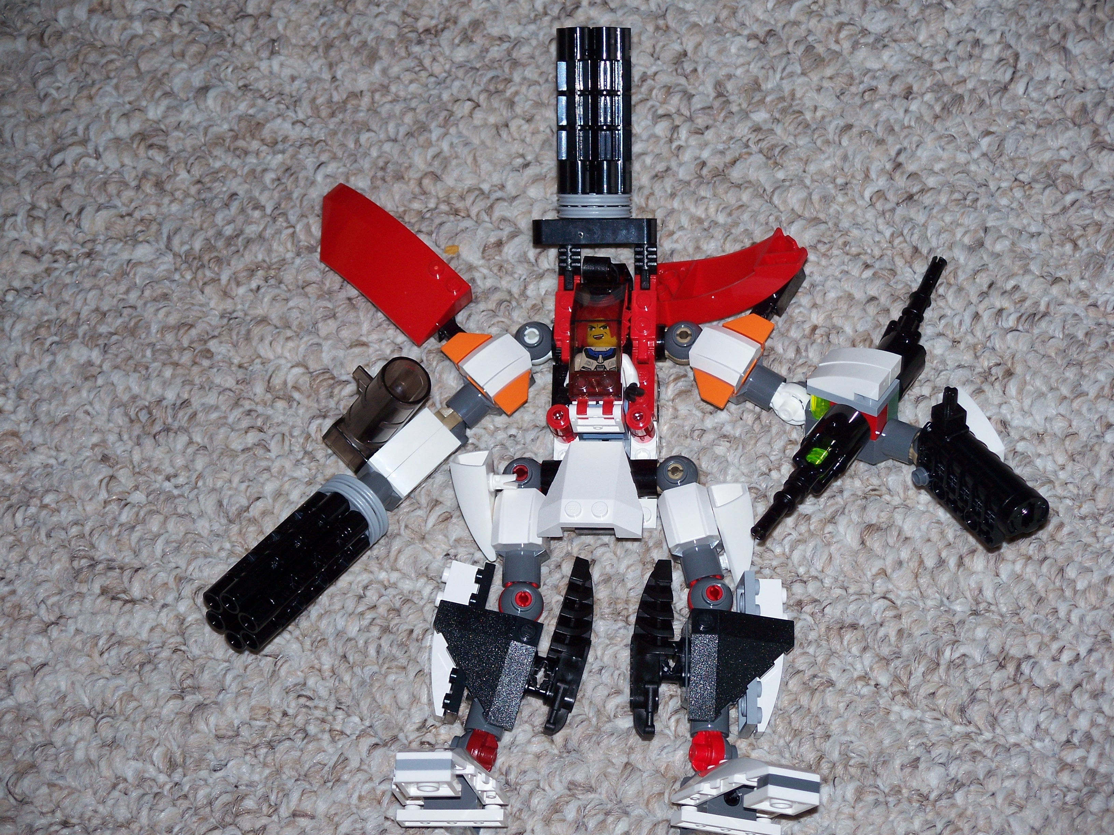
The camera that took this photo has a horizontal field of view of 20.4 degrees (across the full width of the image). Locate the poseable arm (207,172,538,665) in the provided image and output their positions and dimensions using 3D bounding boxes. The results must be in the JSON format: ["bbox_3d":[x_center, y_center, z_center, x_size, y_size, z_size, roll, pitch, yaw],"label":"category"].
[{"bbox_3d":[-0.078,-0.004,0.954,0.130,0.048,0.096,-42,76,-13],"label":"poseable arm"}]

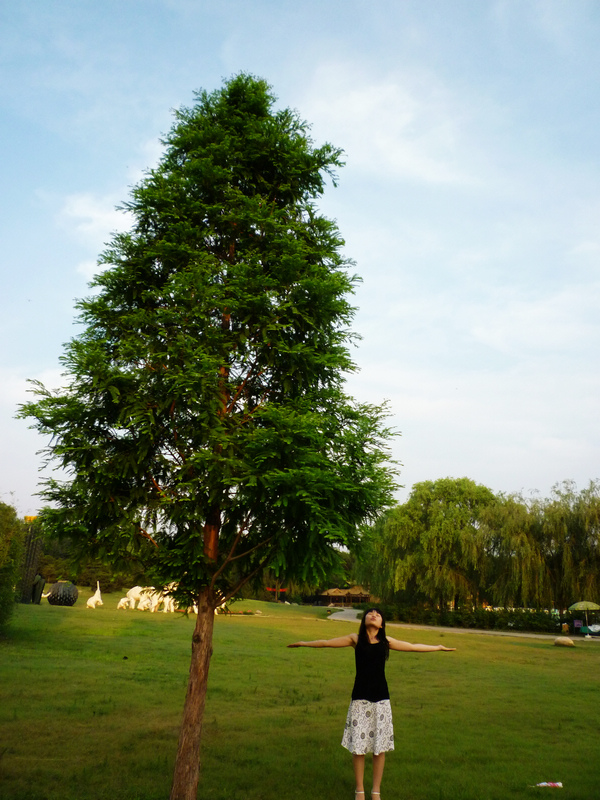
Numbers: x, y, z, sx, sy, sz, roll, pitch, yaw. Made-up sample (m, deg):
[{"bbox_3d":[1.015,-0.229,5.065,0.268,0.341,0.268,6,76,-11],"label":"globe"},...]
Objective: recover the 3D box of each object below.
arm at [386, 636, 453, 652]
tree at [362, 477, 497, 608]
[{"bbox_3d":[1.081,2.186,5.986,0.625,0.125,0.110,6,-17,0],"label":"arm"},{"bbox_3d":[11.157,12.773,57.755,11.550,12.310,10.970,-1,-17,11],"label":"tree"}]

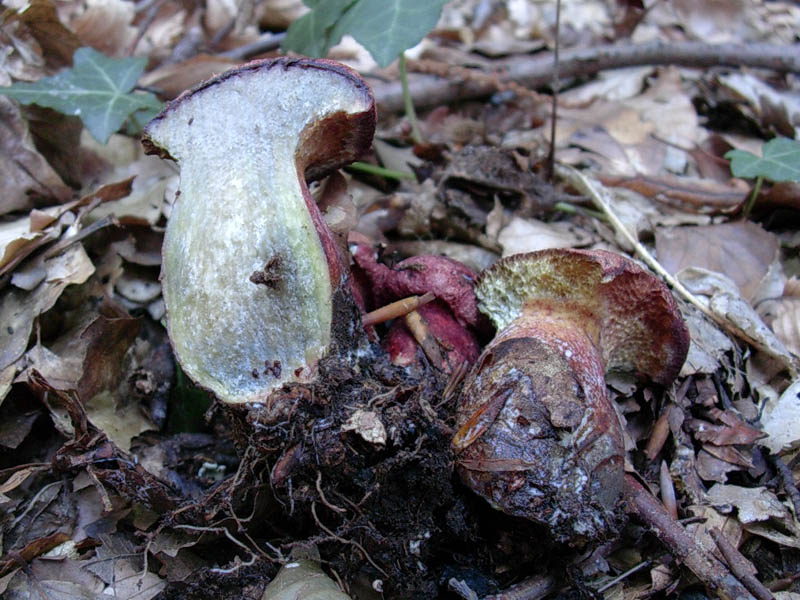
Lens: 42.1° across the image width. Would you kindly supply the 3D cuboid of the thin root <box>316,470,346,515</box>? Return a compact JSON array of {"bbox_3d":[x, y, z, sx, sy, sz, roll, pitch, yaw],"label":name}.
[{"bbox_3d":[-0.024,0.066,0.353,0.005,0.004,0.017,-34,65,-9],"label":"thin root"}]

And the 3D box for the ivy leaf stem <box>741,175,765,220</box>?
[{"bbox_3d":[0.176,-0.051,0.520,0.002,0.024,0.002,12,25,0],"label":"ivy leaf stem"}]

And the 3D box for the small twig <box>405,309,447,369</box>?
[{"bbox_3d":[0.010,0.015,0.406,0.005,0.005,0.027,-16,61,-24],"label":"small twig"}]

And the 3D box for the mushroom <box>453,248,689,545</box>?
[{"bbox_3d":[0.063,0.035,0.383,0.081,0.076,0.094,13,54,0],"label":"mushroom"}]

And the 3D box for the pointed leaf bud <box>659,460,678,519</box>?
[{"bbox_3d":[0.100,0.070,0.386,0.004,0.004,0.027,1,39,2],"label":"pointed leaf bud"}]

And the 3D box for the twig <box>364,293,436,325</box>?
[{"bbox_3d":[0.000,0.004,0.401,0.030,0.005,0.005,-20,37,-16],"label":"twig"}]

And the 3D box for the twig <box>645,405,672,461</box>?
[{"bbox_3d":[0.102,0.052,0.409,0.005,0.005,0.031,14,43,21],"label":"twig"}]

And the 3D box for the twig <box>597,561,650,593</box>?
[{"bbox_3d":[0.076,0.093,0.352,0.024,0.002,0.002,-18,36,-30],"label":"twig"}]

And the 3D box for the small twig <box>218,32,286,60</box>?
[{"bbox_3d":[-0.100,-0.173,0.710,0.050,0.007,0.007,-24,39,-23],"label":"small twig"}]

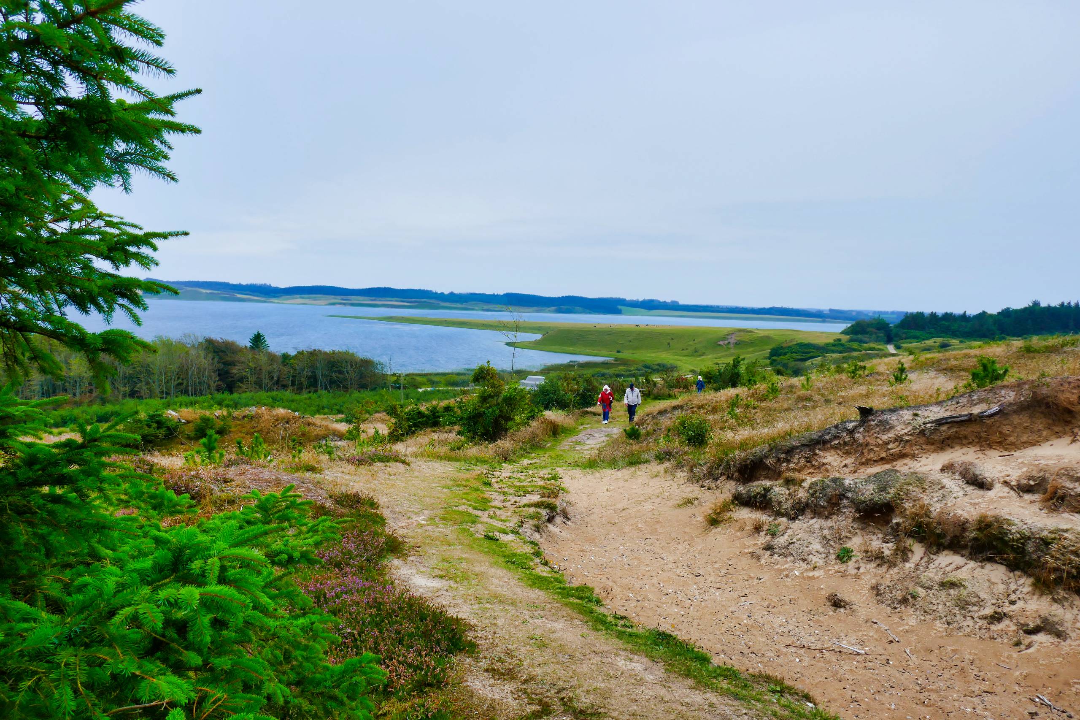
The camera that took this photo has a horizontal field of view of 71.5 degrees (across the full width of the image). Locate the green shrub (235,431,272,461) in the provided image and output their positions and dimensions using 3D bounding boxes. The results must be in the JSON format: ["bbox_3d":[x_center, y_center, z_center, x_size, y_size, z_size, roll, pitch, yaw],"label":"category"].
[{"bbox_3d":[-4.966,1.500,13.000,0.631,0.504,0.580,2,5,0],"label":"green shrub"}]

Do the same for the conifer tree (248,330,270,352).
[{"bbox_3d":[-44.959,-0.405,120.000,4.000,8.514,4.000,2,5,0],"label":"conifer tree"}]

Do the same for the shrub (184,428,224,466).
[{"bbox_3d":[-5.546,1.437,12.400,0.656,0.605,0.604,2,5,0],"label":"shrub"}]

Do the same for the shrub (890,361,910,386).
[{"bbox_3d":[8.627,0.304,18.000,0.456,0.599,0.420,2,5,0],"label":"shrub"}]

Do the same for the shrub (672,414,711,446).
[{"bbox_3d":[3.848,1.796,19.000,0.985,0.843,0.906,2,5,0],"label":"shrub"}]

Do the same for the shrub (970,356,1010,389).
[{"bbox_3d":[8.103,0.228,13.500,0.685,0.569,0.630,2,5,0],"label":"shrub"}]

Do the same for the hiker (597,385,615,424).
[{"bbox_3d":[2.826,1.909,32.000,0.680,1.640,0.450,3,5,7],"label":"hiker"}]

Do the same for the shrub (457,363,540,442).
[{"bbox_3d":[-1.255,1.307,23.000,2.485,2.371,2.286,2,5,0],"label":"shrub"}]

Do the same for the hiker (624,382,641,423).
[{"bbox_3d":[4.121,1.893,33.300,0.720,1.750,0.450,3,5,7],"label":"hiker"}]

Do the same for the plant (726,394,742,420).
[{"bbox_3d":[6.197,1.486,24.000,0.476,0.798,0.438,2,5,0],"label":"plant"}]

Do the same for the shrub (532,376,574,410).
[{"bbox_3d":[0.628,1.621,36.000,1.985,1.756,1.826,2,5,0],"label":"shrub"}]

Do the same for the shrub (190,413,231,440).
[{"bbox_3d":[-7.030,1.414,16.000,0.882,0.585,0.812,2,5,0],"label":"shrub"}]

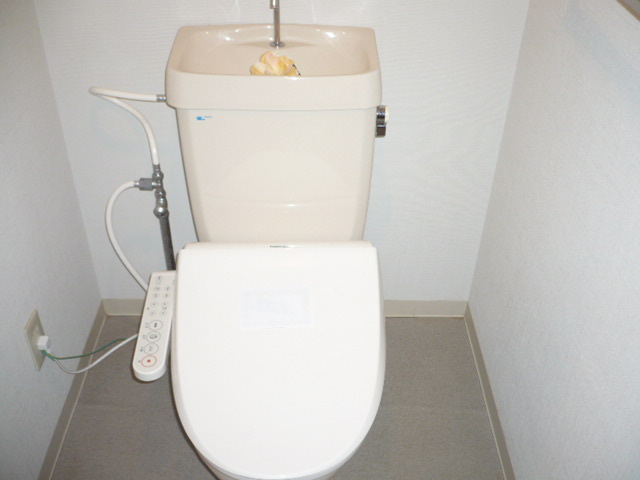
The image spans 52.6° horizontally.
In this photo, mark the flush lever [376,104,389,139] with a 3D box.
[{"bbox_3d":[0.135,-0.255,1.395,0.027,0.068,0.037,1,37,-1],"label":"flush lever"}]

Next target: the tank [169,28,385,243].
[{"bbox_3d":[-0.092,-0.210,1.438,0.410,0.450,0.240,1,37,-1],"label":"tank"}]

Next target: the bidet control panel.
[{"bbox_3d":[-0.316,0.164,1.262,0.056,0.025,0.251,0,45,-2],"label":"bidet control panel"}]

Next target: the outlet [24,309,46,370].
[{"bbox_3d":[-0.615,0.215,1.412,0.012,0.120,0.070,1,37,-1],"label":"outlet"}]

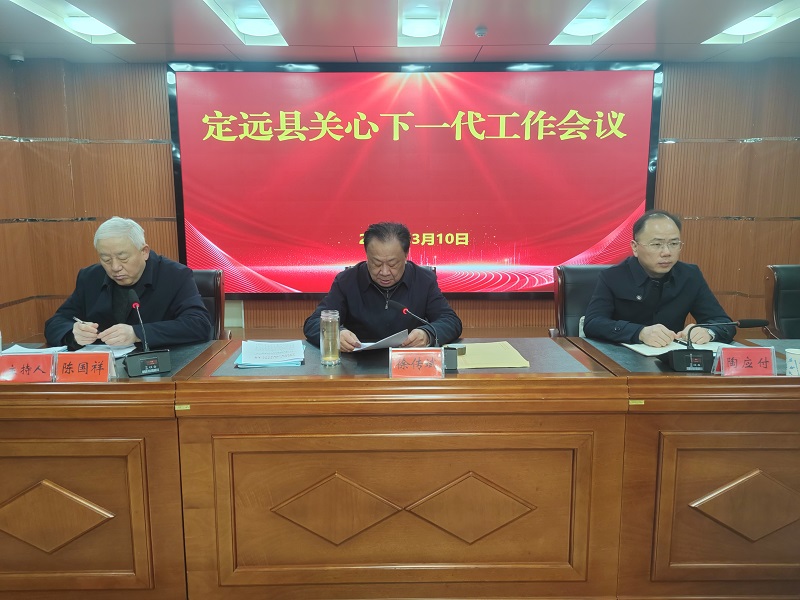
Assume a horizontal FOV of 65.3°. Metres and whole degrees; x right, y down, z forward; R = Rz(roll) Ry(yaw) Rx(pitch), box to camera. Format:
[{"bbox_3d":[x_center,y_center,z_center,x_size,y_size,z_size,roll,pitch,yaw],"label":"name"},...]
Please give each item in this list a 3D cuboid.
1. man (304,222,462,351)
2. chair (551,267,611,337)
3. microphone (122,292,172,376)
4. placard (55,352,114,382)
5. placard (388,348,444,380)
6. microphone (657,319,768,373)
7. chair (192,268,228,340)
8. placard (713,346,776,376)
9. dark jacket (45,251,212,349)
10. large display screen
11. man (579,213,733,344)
[{"bbox_3d":[-0.055,0.314,2.578,0.587,1.260,0.700,0,9,-2],"label":"man"},{"bbox_3d":[1.001,0.376,2.889,0.577,1.040,0.639,0,8,0],"label":"chair"},{"bbox_3d":[-0.833,0.104,2.057,0.144,0.247,0.196,-3,9,-20],"label":"microphone"},{"bbox_3d":[-0.962,0.203,1.941,0.173,0.088,0.077,0,8,0],"label":"placard"},{"bbox_3d":[0.053,0.196,1.972,0.175,0.088,0.077,0,9,-1],"label":"placard"},{"bbox_3d":[1.044,0.145,2.063,0.366,0.154,0.154,0,8,0],"label":"microphone"},{"bbox_3d":[-1.090,0.381,2.890,0.577,1.040,0.639,0,8,0],"label":"chair"},{"bbox_3d":[1.083,0.190,1.992,0.173,0.088,0.082,0,8,0],"label":"placard"},{"bbox_3d":[-1.049,0.123,2.559,0.618,0.639,0.577,0,8,0],"label":"dark jacket"},{"bbox_3d":[0.164,-1.240,6.688,5.171,2.503,0.144,0,8,0],"label":"large display screen"},{"bbox_3d":[1.032,0.280,2.593,0.587,1.318,0.721,0,9,-2],"label":"man"}]

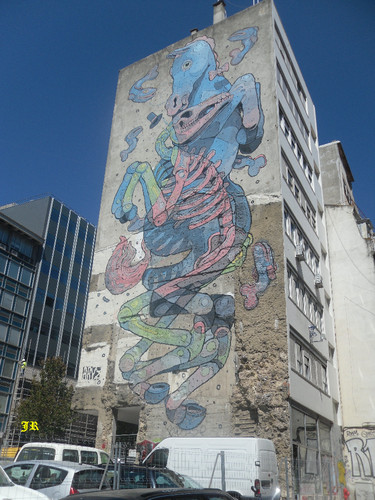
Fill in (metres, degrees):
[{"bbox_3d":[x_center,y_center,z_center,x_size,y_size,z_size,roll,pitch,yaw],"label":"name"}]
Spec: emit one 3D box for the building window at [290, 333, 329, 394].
[{"bbox_3d":[5.687,5.477,23.419,0.200,1.600,6.500,-11,-29,25],"label":"building window"}]

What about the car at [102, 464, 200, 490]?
[{"bbox_3d":[-0.921,6.831,14.063,4.450,1.460,1.760,-9,-28,22],"label":"car"}]

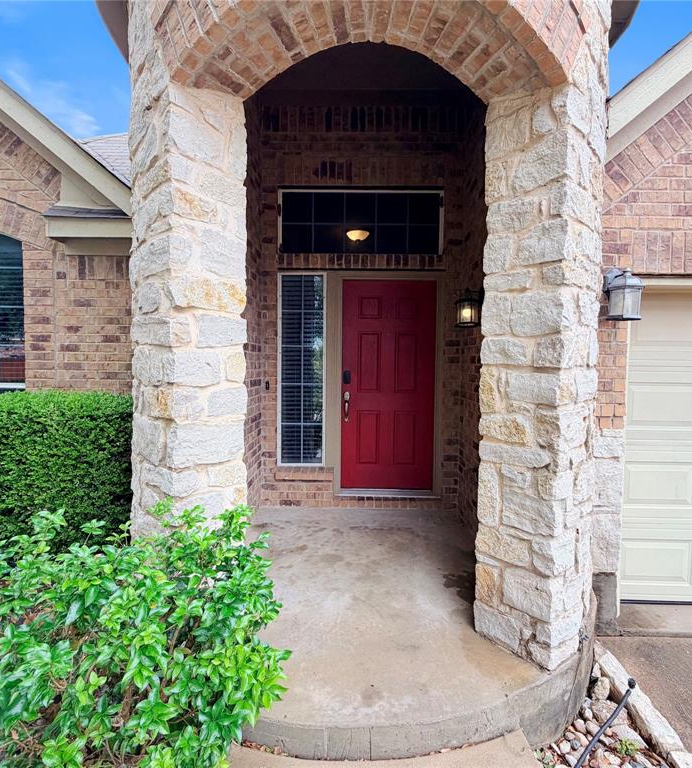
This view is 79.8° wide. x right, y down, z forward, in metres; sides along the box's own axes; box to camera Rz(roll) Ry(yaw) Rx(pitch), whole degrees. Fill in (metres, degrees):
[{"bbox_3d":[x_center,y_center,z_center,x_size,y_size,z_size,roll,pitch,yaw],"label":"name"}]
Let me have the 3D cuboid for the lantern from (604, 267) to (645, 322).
[{"bbox_3d":[1.624,-0.523,2.411,0.185,0.320,0.210,1,3,1],"label":"lantern"}]

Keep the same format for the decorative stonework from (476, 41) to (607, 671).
[{"bbox_3d":[1.031,-0.197,2.184,0.480,3.050,0.430,-2,4,-43],"label":"decorative stonework"}]

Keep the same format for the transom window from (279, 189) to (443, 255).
[{"bbox_3d":[0.130,-1.516,3.926,1.540,0.600,0.090,1,3,1],"label":"transom window"}]

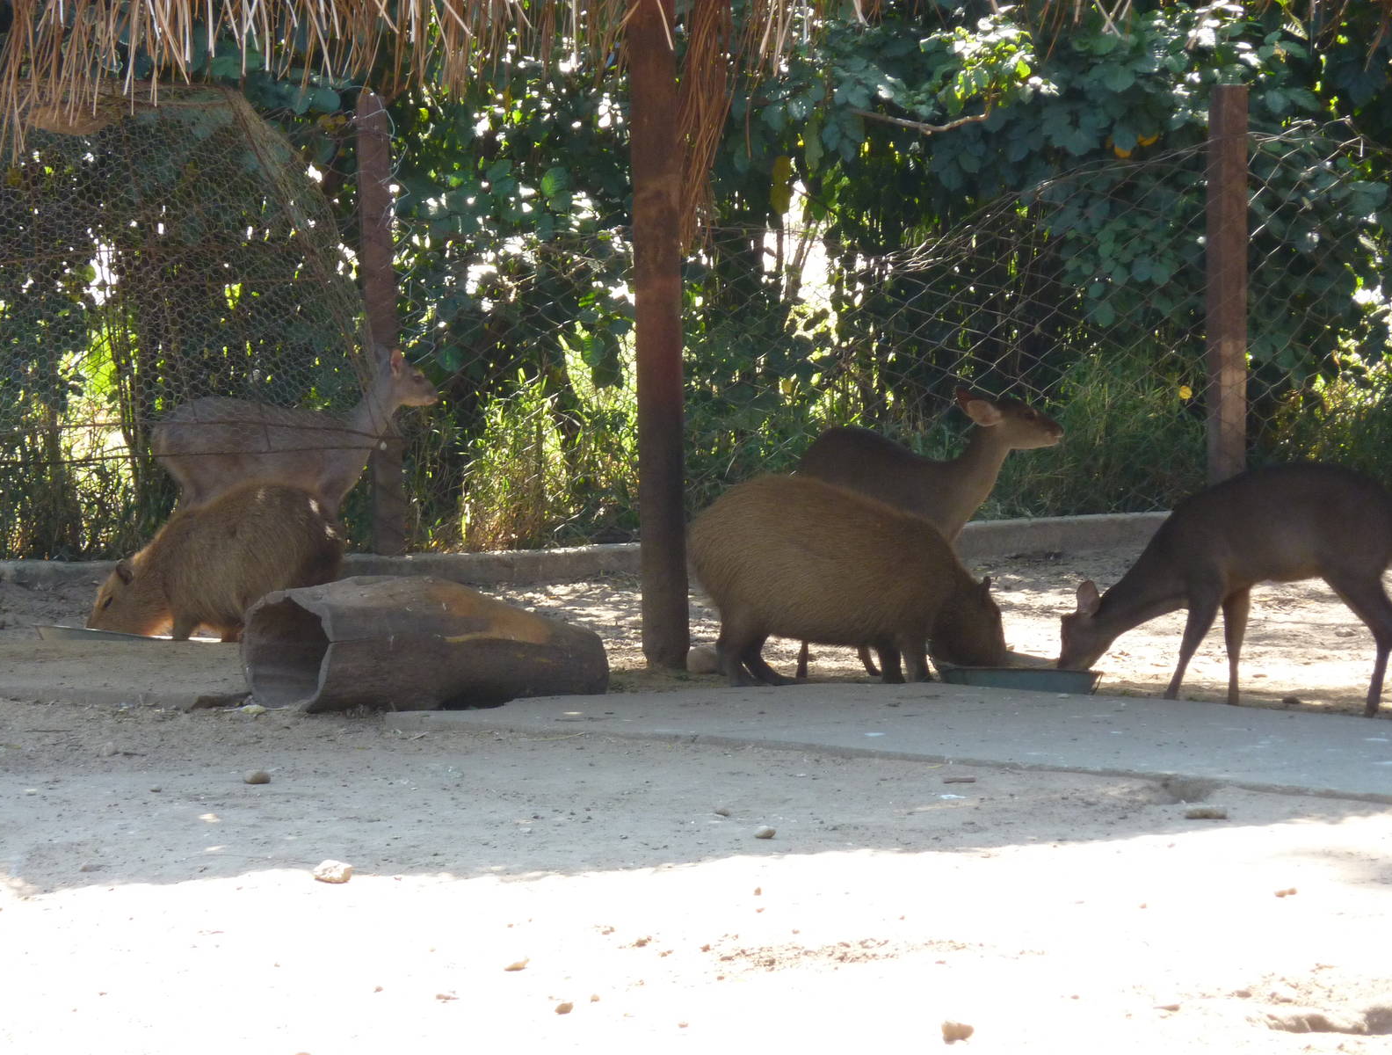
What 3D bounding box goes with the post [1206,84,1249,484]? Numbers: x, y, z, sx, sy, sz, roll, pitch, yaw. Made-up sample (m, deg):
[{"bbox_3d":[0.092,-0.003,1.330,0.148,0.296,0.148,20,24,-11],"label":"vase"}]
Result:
[{"bbox_3d":[1.761,-0.752,26.400,0.106,1.440,0.106,-2,4,-28],"label":"post"}]

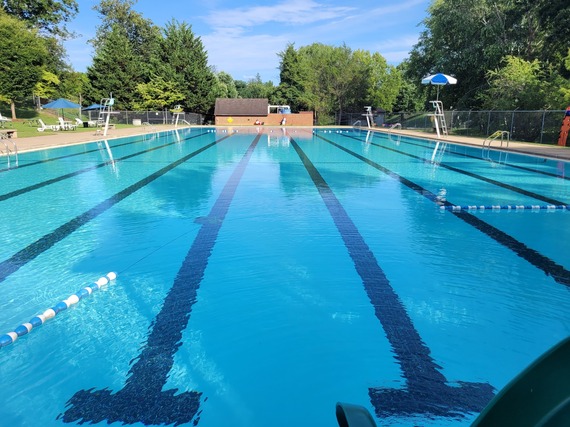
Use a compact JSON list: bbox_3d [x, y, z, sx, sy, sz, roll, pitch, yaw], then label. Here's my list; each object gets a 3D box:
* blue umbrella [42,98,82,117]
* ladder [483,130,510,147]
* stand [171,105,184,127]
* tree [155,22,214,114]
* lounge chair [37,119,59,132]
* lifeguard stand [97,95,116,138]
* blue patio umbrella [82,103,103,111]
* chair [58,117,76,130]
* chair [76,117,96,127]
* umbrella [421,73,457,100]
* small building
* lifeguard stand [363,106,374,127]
[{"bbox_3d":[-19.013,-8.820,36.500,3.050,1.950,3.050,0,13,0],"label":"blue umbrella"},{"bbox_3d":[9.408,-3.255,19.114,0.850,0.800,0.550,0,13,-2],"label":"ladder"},{"bbox_3d":[-11.803,-10.733,47.200,1.450,2.400,0.900,1,13,5],"label":"stand"},{"bbox_3d":[-14.043,-19.864,60.740,8.300,14.010,8.300,0,13,-2],"label":"tree"},{"bbox_3d":[-19.234,-7.132,34.800,1.800,0.950,0.680,2,13,10],"label":"lounge chair"},{"bbox_3d":[-11.088,-6.159,26.612,1.250,2.650,0.850,0,13,-2],"label":"lifeguard stand"},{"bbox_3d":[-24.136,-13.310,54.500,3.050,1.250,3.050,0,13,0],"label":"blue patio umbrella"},{"bbox_3d":[-17.004,-6.955,33.453,1.600,1.000,0.680,5,14,18],"label":"chair"},{"bbox_3d":[-20.179,-9.159,43.500,1.800,0.900,0.700,1,13,5],"label":"chair"},{"bbox_3d":[9.598,-7.846,26.582,2.130,1.720,2.130,0,13,-2],"label":"umbrella"},{"bbox_3d":[-2.822,-13.532,57.500,12.800,3.500,5.000,0,13,-2],"label":"small building"},{"bbox_3d":[9.129,-10.574,46.882,1.250,2.400,0.900,0,13,-2],"label":"lifeguard stand"}]

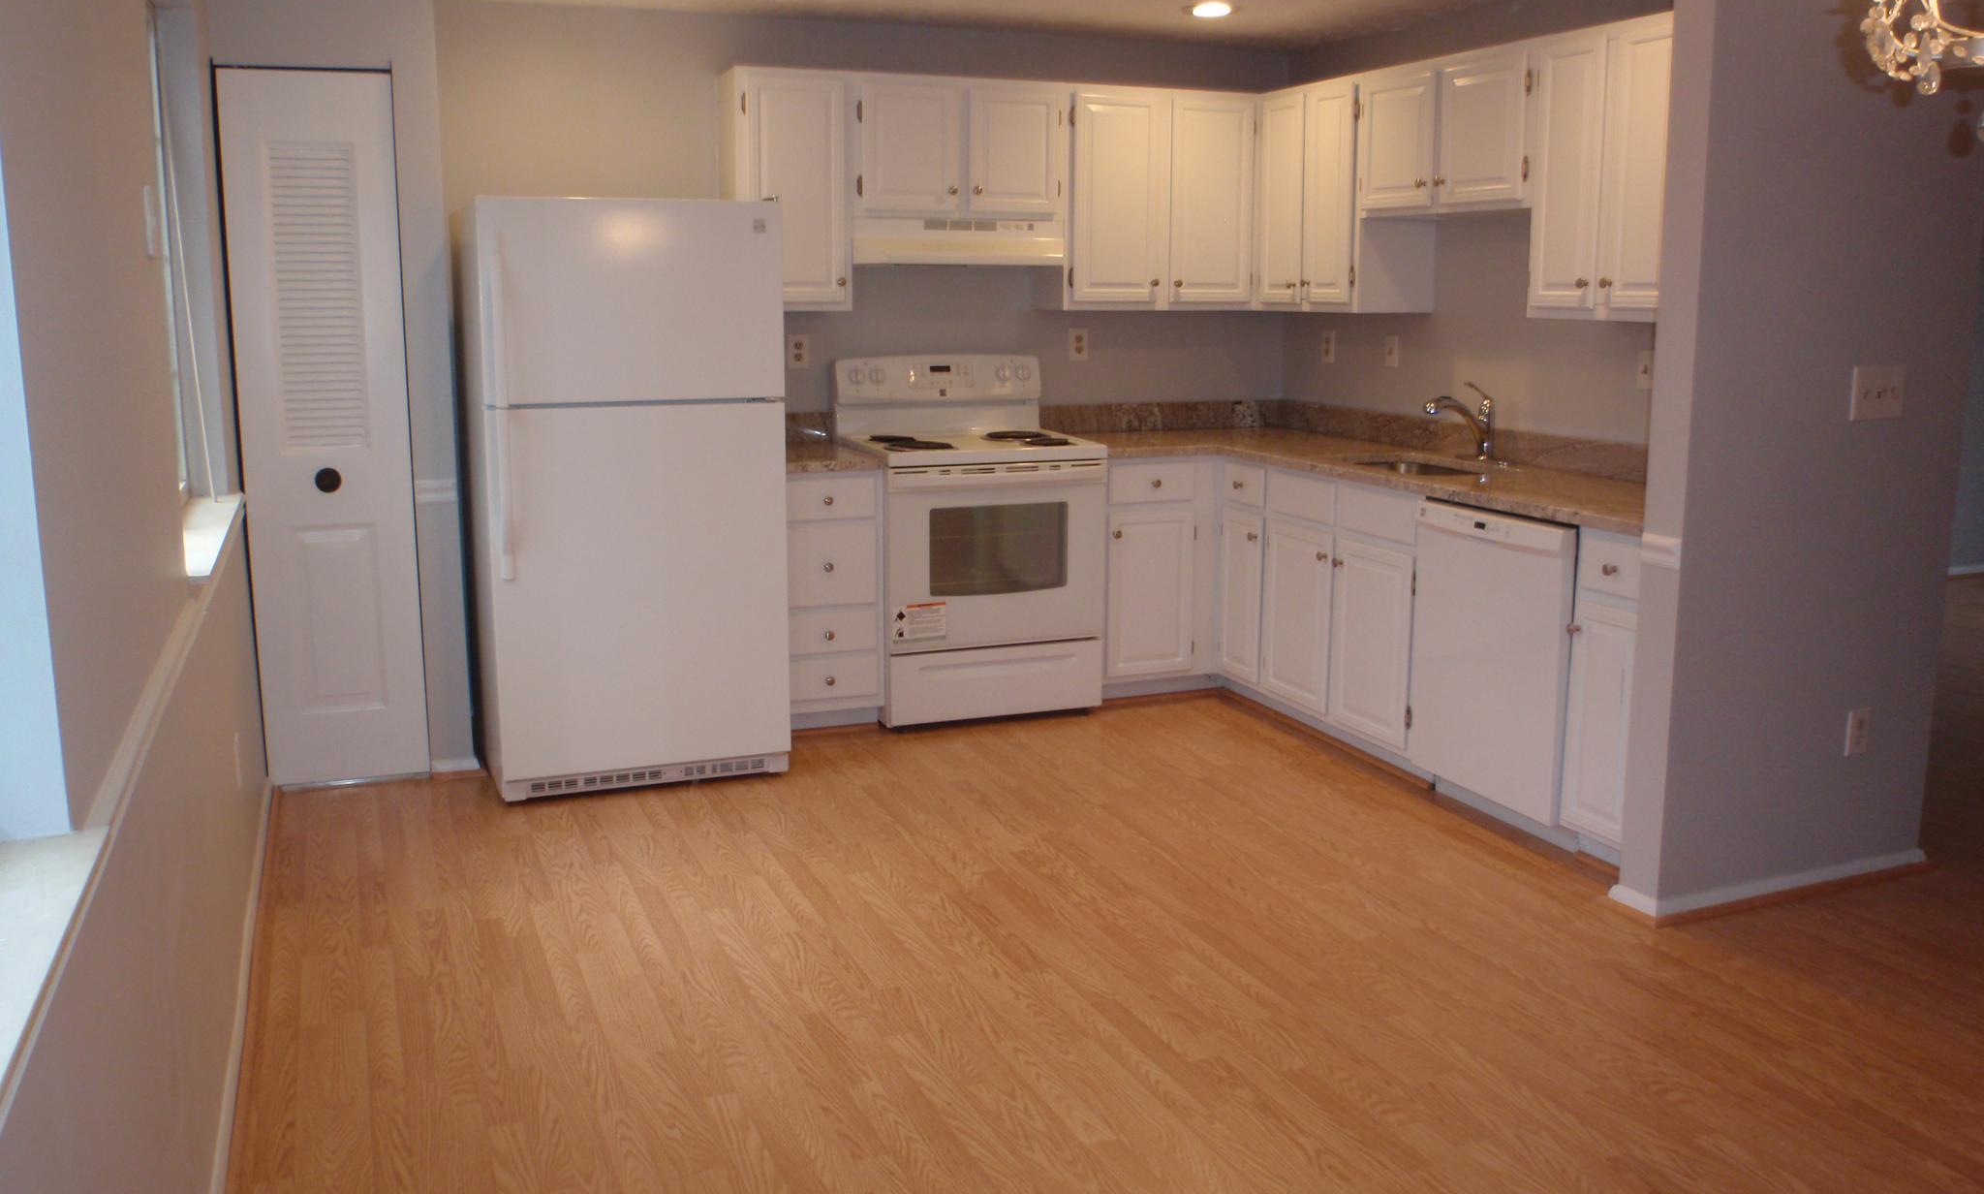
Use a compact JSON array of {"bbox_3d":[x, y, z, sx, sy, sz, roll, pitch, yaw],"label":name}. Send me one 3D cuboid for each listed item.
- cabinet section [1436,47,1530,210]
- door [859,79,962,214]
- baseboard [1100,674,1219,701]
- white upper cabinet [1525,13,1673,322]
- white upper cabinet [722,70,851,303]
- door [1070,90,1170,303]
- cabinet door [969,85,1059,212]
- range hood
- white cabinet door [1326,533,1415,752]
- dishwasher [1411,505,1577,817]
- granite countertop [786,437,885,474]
[{"bbox_3d":[1.412,-1.333,4.601,0.022,0.394,0.368,-4,12,-21],"label":"cabinet section"},{"bbox_3d":[-0.268,-1.480,5.320,0.338,0.396,0.020,-4,12,-21],"label":"door"},{"bbox_3d":[0.594,0.318,5.723,0.505,0.080,0.018,-4,12,-21],"label":"baseboard"},{"bbox_3d":[1.747,-1.109,4.224,0.337,0.751,0.585,-4,12,-21],"label":"white upper cabinet"},{"bbox_3d":[-0.685,-1.326,5.289,0.374,0.758,0.329,-4,12,-21],"label":"white upper cabinet"},{"bbox_3d":[0.451,-1.379,5.574,0.376,0.699,0.021,-4,12,-21],"label":"door"},{"bbox_3d":[0.073,-1.504,5.453,0.320,0.397,0.020,-4,12,-21],"label":"cabinet door"},{"bbox_3d":[-0.160,-1.216,5.534,0.761,0.147,0.314,-4,12,-21],"label":"range hood"},{"bbox_3d":[1.133,0.131,4.780,0.021,0.578,0.398,-4,12,-22],"label":"white cabinet door"},{"bbox_3d":[1.577,0.164,4.388,0.600,0.818,0.605,-4,12,-21],"label":"dishwasher"},{"bbox_3d":[-0.630,-0.466,5.308,0.385,0.038,0.629,-4,12,-21],"label":"granite countertop"}]

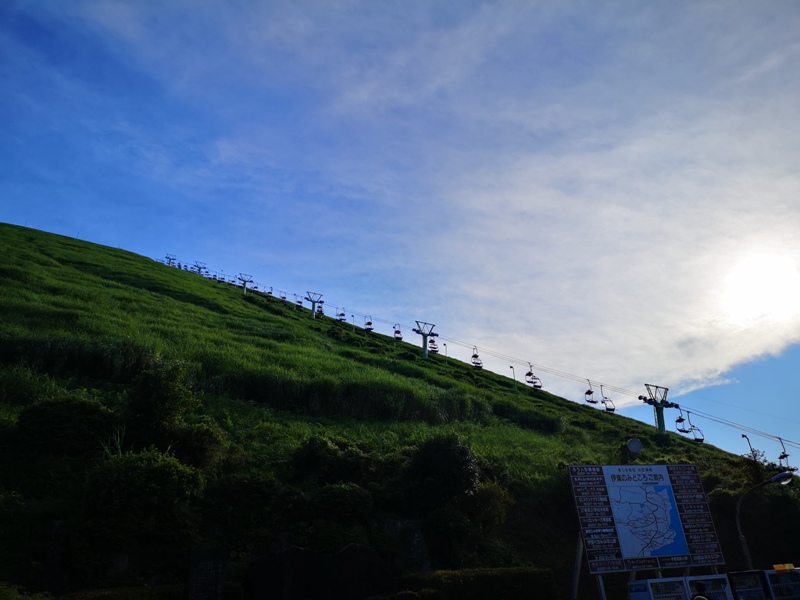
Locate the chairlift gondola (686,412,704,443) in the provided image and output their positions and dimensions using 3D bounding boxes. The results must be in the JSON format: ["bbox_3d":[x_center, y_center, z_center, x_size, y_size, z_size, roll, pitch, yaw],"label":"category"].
[{"bbox_3d":[25.613,11.115,54.400,1.250,2.700,1.050,14,-32,-33],"label":"chairlift gondola"}]

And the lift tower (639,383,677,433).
[{"bbox_3d":[24.582,10.883,59.061,3.800,5.300,2.000,14,-20,-33],"label":"lift tower"}]

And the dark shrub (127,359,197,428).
[{"bbox_3d":[-10.581,4.210,27.800,3.000,2.800,2.700,6,-29,-20],"label":"dark shrub"}]

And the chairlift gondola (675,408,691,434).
[{"bbox_3d":[26.711,11.460,59.000,1.250,2.600,1.050,14,-32,-33],"label":"chairlift gondola"}]

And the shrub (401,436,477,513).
[{"bbox_3d":[1.590,6.851,24.500,2.800,2.900,2.600,-6,-27,2],"label":"shrub"}]

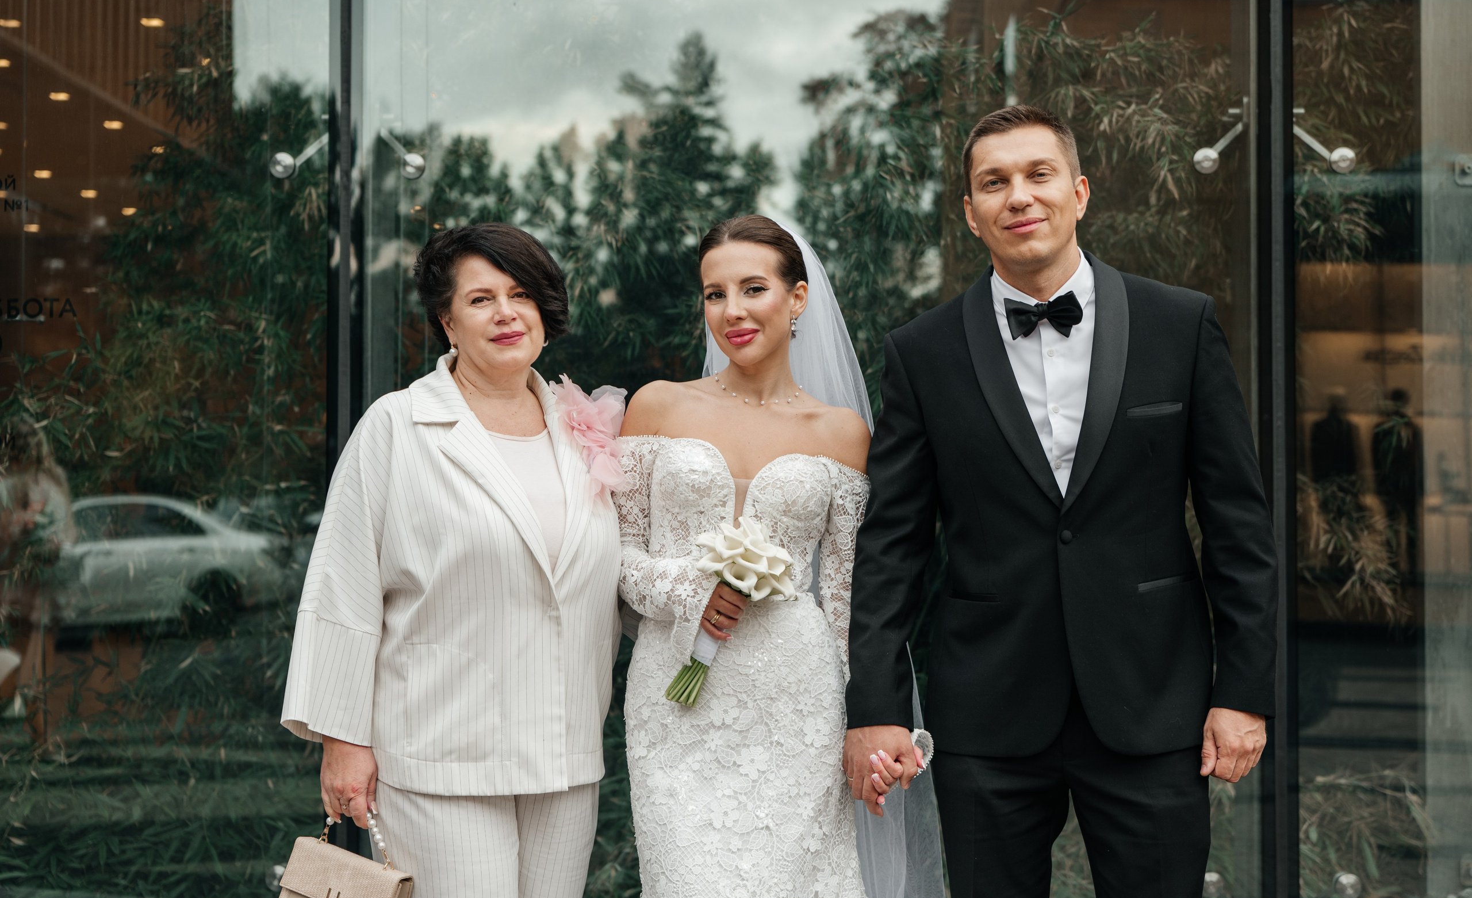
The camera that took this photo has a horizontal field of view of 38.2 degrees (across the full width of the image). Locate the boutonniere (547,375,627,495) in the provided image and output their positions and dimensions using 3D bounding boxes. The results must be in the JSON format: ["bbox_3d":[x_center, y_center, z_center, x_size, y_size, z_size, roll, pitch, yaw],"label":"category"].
[{"bbox_3d":[-0.214,-0.022,3.080,0.120,0.170,0.090,1,-2,-19],"label":"boutonniere"}]

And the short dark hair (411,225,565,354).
[{"bbox_3d":[-0.359,-0.235,3.120,0.215,0.195,0.220,-4,-6,-16],"label":"short dark hair"}]

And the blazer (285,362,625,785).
[{"bbox_3d":[-0.410,0.186,3.140,0.525,0.635,0.310,1,-2,-20],"label":"blazer"}]

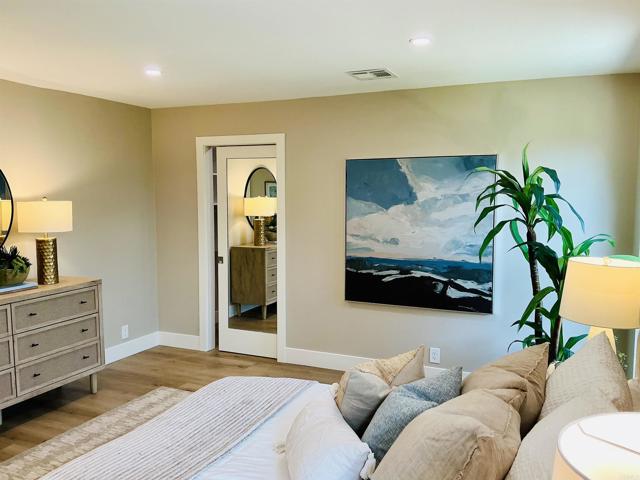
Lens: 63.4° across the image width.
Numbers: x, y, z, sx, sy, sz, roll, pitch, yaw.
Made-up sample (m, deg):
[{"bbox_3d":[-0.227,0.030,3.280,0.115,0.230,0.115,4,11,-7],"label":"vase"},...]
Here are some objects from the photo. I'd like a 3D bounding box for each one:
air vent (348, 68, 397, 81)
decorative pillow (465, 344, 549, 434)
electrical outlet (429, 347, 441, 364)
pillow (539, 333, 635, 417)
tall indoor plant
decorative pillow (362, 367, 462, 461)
[{"bbox_3d":[0.369,-1.166,3.694,0.305,0.020,0.285,2,6,23],"label":"air vent"},{"bbox_3d":[0.710,0.647,2.019,0.220,0.490,0.540,38,18,15],"label":"decorative pillow"},{"bbox_3d":[0.965,0.970,4.331,0.080,0.124,0.010,2,6,23],"label":"electrical outlet"},{"bbox_3d":[0.952,0.630,1.882,0.210,0.530,0.580,28,15,18],"label":"pillow"},{"bbox_3d":[1.457,0.342,3.396,0.920,1.910,0.850,2,6,23],"label":"tall indoor plant"},{"bbox_3d":[0.331,0.683,1.923,0.180,0.460,0.480,44,20,13],"label":"decorative pillow"}]

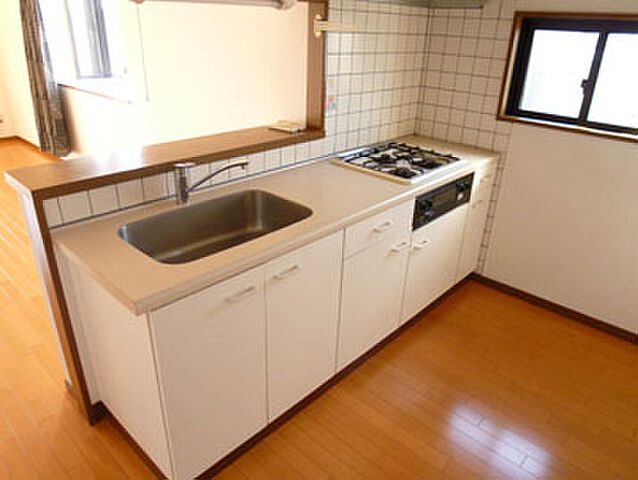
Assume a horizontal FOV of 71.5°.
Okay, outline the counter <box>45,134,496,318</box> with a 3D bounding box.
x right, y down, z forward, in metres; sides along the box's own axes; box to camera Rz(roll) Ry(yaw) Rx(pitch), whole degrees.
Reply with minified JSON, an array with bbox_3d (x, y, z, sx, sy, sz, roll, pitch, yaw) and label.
[{"bbox_3d":[0.083,-0.252,2.043,0.592,0.043,2.217,24,34,37],"label":"counter"}]

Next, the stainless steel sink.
[{"bbox_3d":[-0.358,0.009,1.631,0.373,0.178,0.613,24,34,37],"label":"stainless steel sink"}]

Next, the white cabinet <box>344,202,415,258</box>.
[{"bbox_3d":[0.091,-0.148,2.063,0.520,0.139,0.508,24,34,37],"label":"white cabinet"}]

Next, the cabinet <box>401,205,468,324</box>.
[{"bbox_3d":[0.460,0.042,2.604,0.520,0.550,0.603,24,34,37],"label":"cabinet"}]

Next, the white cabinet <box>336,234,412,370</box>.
[{"bbox_3d":[0.077,0.184,2.226,0.520,0.601,0.508,24,34,37],"label":"white cabinet"}]

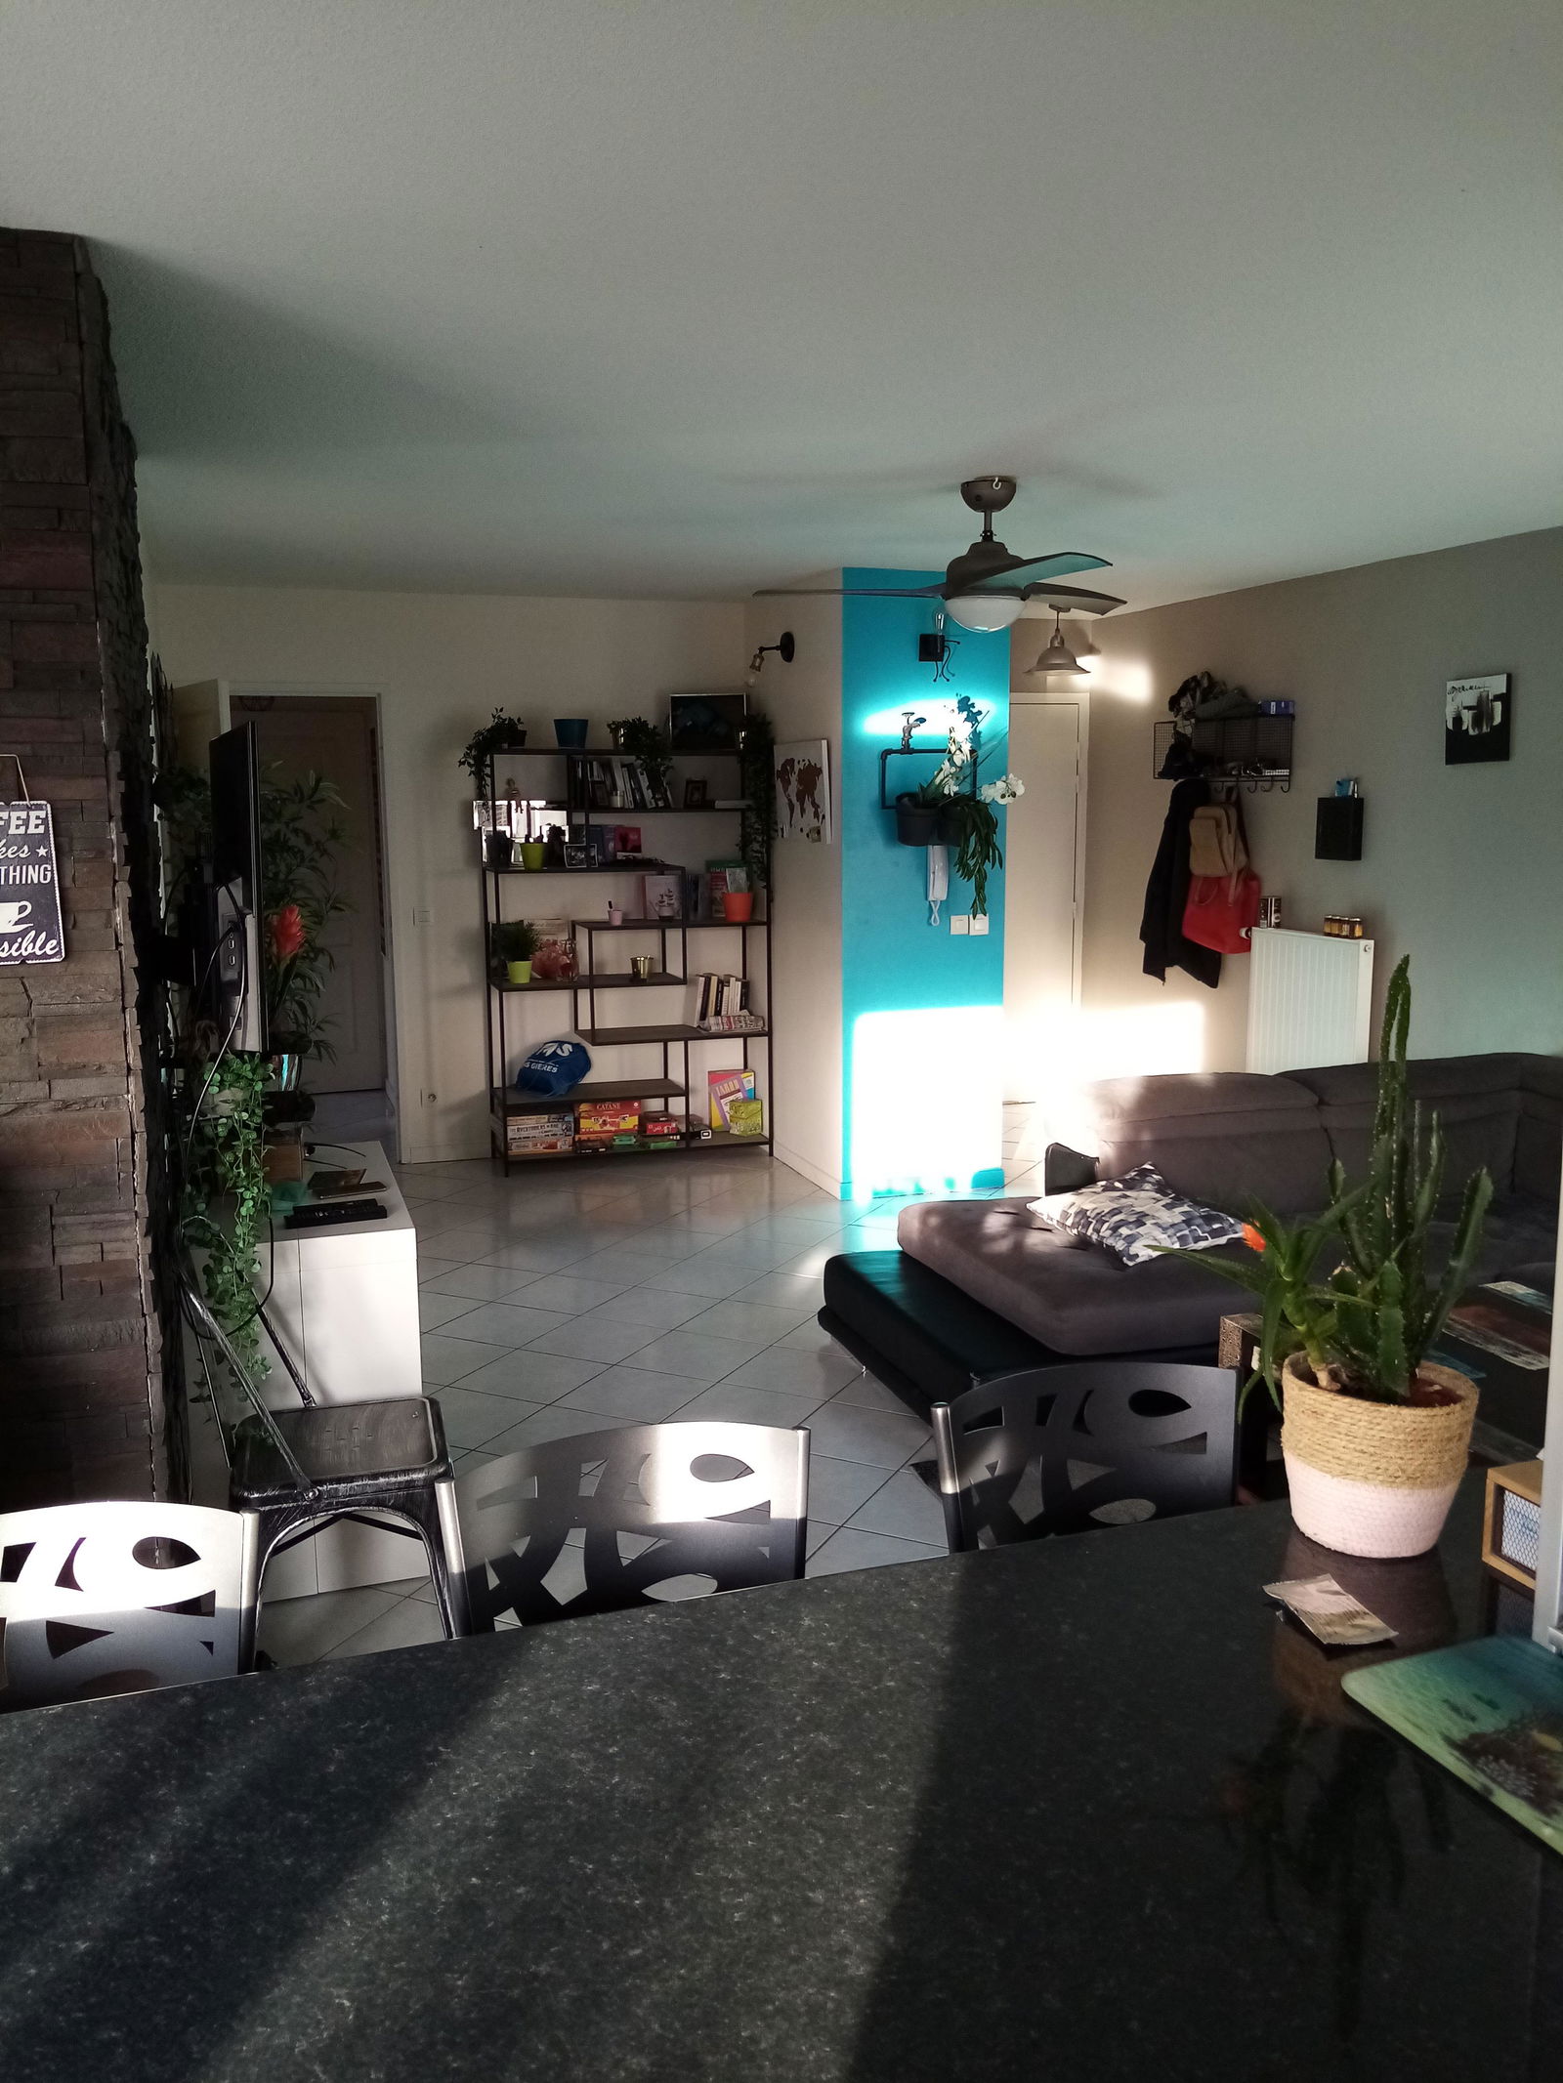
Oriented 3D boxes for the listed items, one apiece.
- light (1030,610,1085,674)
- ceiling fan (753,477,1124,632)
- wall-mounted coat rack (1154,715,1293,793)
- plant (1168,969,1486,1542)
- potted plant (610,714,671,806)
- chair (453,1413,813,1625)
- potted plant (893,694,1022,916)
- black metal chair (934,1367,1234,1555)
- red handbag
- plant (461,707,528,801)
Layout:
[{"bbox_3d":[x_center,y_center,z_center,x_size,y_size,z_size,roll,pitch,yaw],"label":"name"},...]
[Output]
[{"bbox_3d":[1.288,-1.865,7.304,0.260,0.300,0.260,0,9,0],"label":"light"},{"bbox_3d":[0.463,-1.367,4.418,1.130,0.420,1.240,1,9,12],"label":"ceiling fan"},{"bbox_3d":[1.874,-1.220,6.692,0.200,0.310,0.820,-3,9,-18],"label":"wall-mounted coat rack"},{"bbox_3d":[0.531,0.196,1.514,0.310,0.546,0.270,3,9,20],"label":"plant"},{"bbox_3d":[-0.617,-1.234,6.859,0.280,0.380,0.270,-3,9,-18],"label":"potted plant"},{"bbox_3d":[-0.082,0.916,1.473,0.420,0.940,0.500,-3,9,-18],"label":"chair"},{"bbox_3d":[0.689,-0.915,6.133,0.530,0.830,0.300,-3,9,-18],"label":"potted plant"},{"bbox_3d":[0.427,0.888,1.642,0.420,0.940,0.500,-3,9,-18],"label":"black metal chair"},{"bbox_3d":[1.891,-0.563,6.720,0.160,0.380,0.340,-3,9,-18],"label":"red handbag"},{"bbox_3d":[-1.233,-1.230,6.736,0.290,0.380,0.260,-3,9,-18],"label":"plant"}]

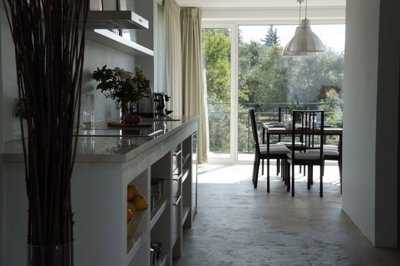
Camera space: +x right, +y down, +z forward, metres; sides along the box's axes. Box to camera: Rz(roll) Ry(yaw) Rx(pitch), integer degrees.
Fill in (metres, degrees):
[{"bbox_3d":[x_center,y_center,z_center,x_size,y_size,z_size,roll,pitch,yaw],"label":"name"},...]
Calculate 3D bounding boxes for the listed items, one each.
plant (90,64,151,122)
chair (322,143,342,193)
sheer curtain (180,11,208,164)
[{"bbox_3d":[-0.574,-0.279,5.199,0.410,0.420,0.360,0,3,3],"label":"plant"},{"bbox_3d":[1.651,0.212,8.973,0.530,0.980,0.440,1,3,13],"label":"chair"},{"bbox_3d":[-0.082,-0.768,11.645,0.450,2.540,0.150,0,3,3],"label":"sheer curtain"}]

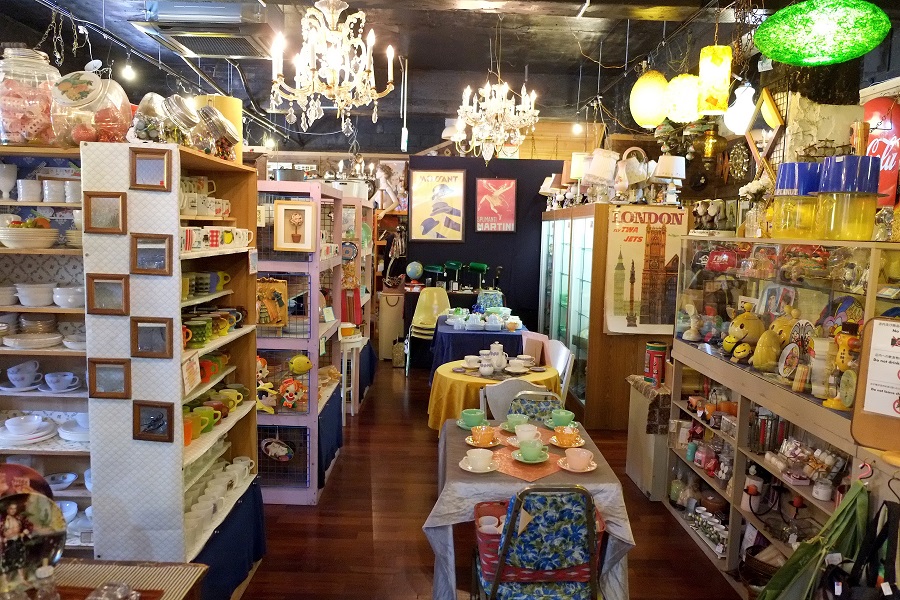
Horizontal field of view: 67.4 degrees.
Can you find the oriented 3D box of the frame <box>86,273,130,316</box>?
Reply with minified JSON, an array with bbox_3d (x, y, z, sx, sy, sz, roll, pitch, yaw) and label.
[{"bbox_3d":[-1.064,-0.017,2.103,0.124,0.127,0.020,1,6,-1],"label":"frame"}]

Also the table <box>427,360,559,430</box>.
[{"bbox_3d":[0.279,0.793,4.163,0.800,0.730,0.800,1,6,-1],"label":"table"}]

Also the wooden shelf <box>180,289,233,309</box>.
[{"bbox_3d":[-1.123,0.005,2.742,0.200,0.020,0.860,1,6,0],"label":"wooden shelf"}]

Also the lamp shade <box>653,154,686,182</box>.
[{"bbox_3d":[1.750,-1.049,5.355,0.240,0.172,0.240,1,6,-1],"label":"lamp shade"}]

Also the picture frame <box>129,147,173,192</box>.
[{"bbox_3d":[-0.990,-0.430,2.233,0.142,0.138,0.020,1,6,0],"label":"picture frame"}]

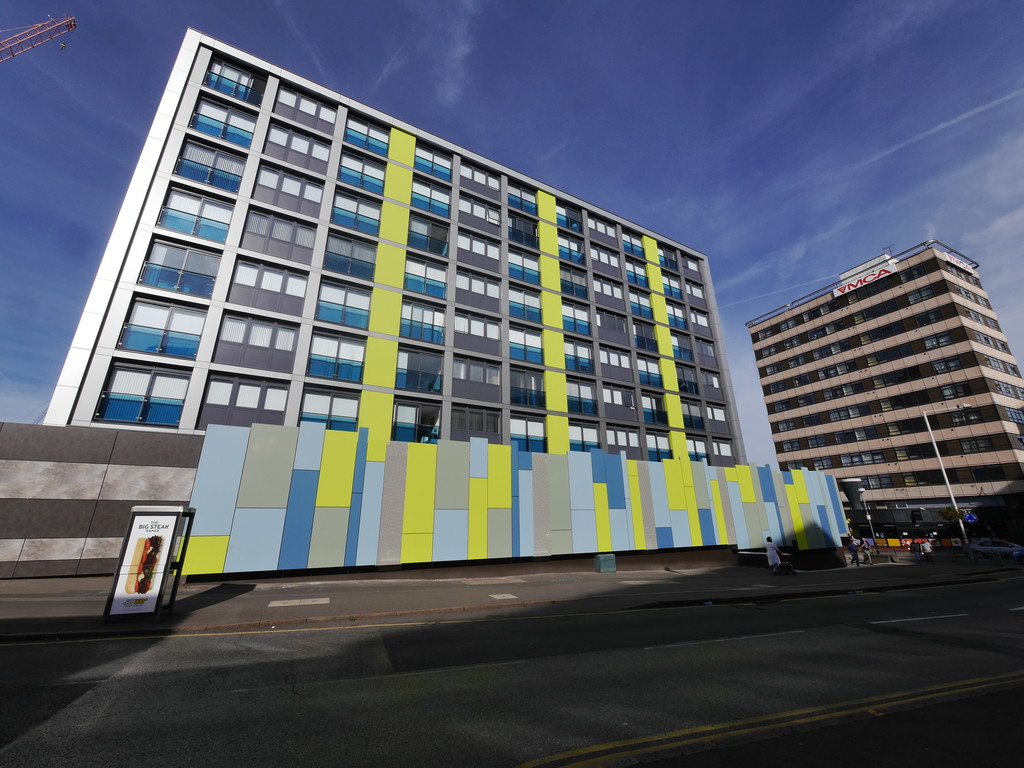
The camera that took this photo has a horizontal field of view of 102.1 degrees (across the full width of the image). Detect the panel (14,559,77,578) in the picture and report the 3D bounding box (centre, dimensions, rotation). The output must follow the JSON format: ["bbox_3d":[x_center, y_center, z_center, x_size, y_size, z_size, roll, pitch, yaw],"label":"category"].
[{"bbox_3d":[-12.466,4.954,11.134,1.212,0.390,0.080,9,-22,-27],"label":"panel"}]

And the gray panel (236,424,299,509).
[{"bbox_3d":[-8.443,2.845,14.431,1.483,2.850,0.050,10,-22,-27],"label":"gray panel"}]

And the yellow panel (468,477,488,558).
[{"bbox_3d":[-1.342,5.345,16.531,0.831,3.070,0.080,9,-21,-28],"label":"yellow panel"}]

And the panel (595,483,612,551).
[{"bbox_3d":[4.516,6.639,20.661,0.859,3.255,0.050,10,-22,-27],"label":"panel"}]

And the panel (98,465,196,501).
[{"bbox_3d":[-11.021,3.037,12.649,2.150,1.029,0.080,9,-22,-27],"label":"panel"}]

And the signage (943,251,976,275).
[{"bbox_3d":[48.509,-12.945,45.041,6.315,1.150,0.250,8,-21,-25],"label":"signage"}]

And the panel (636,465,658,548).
[{"bbox_3d":[7.190,6.384,22.030,0.830,4.515,0.080,9,-22,-27],"label":"panel"}]

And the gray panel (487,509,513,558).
[{"bbox_3d":[-0.511,6.414,17.806,1.159,1.980,0.050,10,-22,-27],"label":"gray panel"}]

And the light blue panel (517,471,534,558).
[{"bbox_3d":[0.612,5.531,17.826,0.670,3.526,0.080,9,-21,-28],"label":"light blue panel"}]

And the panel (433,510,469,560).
[{"bbox_3d":[-2.437,6.049,16.565,1.469,1.901,0.080,9,-22,-27],"label":"panel"}]

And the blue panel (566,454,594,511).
[{"bbox_3d":[3.405,4.757,20.408,1.444,2.764,0.080,9,-22,-27],"label":"blue panel"}]

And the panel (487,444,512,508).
[{"bbox_3d":[-0.512,3.900,17.519,1.118,2.623,0.080,9,-21,-28],"label":"panel"}]

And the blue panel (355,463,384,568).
[{"bbox_3d":[-5.236,4.766,15.394,0.705,3.669,0.080,9,-22,-27],"label":"blue panel"}]

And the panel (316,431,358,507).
[{"bbox_3d":[-6.182,2.996,14.724,1.125,2.646,0.080,9,-21,-28],"label":"panel"}]

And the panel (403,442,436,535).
[{"bbox_3d":[-3.517,3.987,15.942,1.175,3.350,0.080,9,-21,-28],"label":"panel"}]

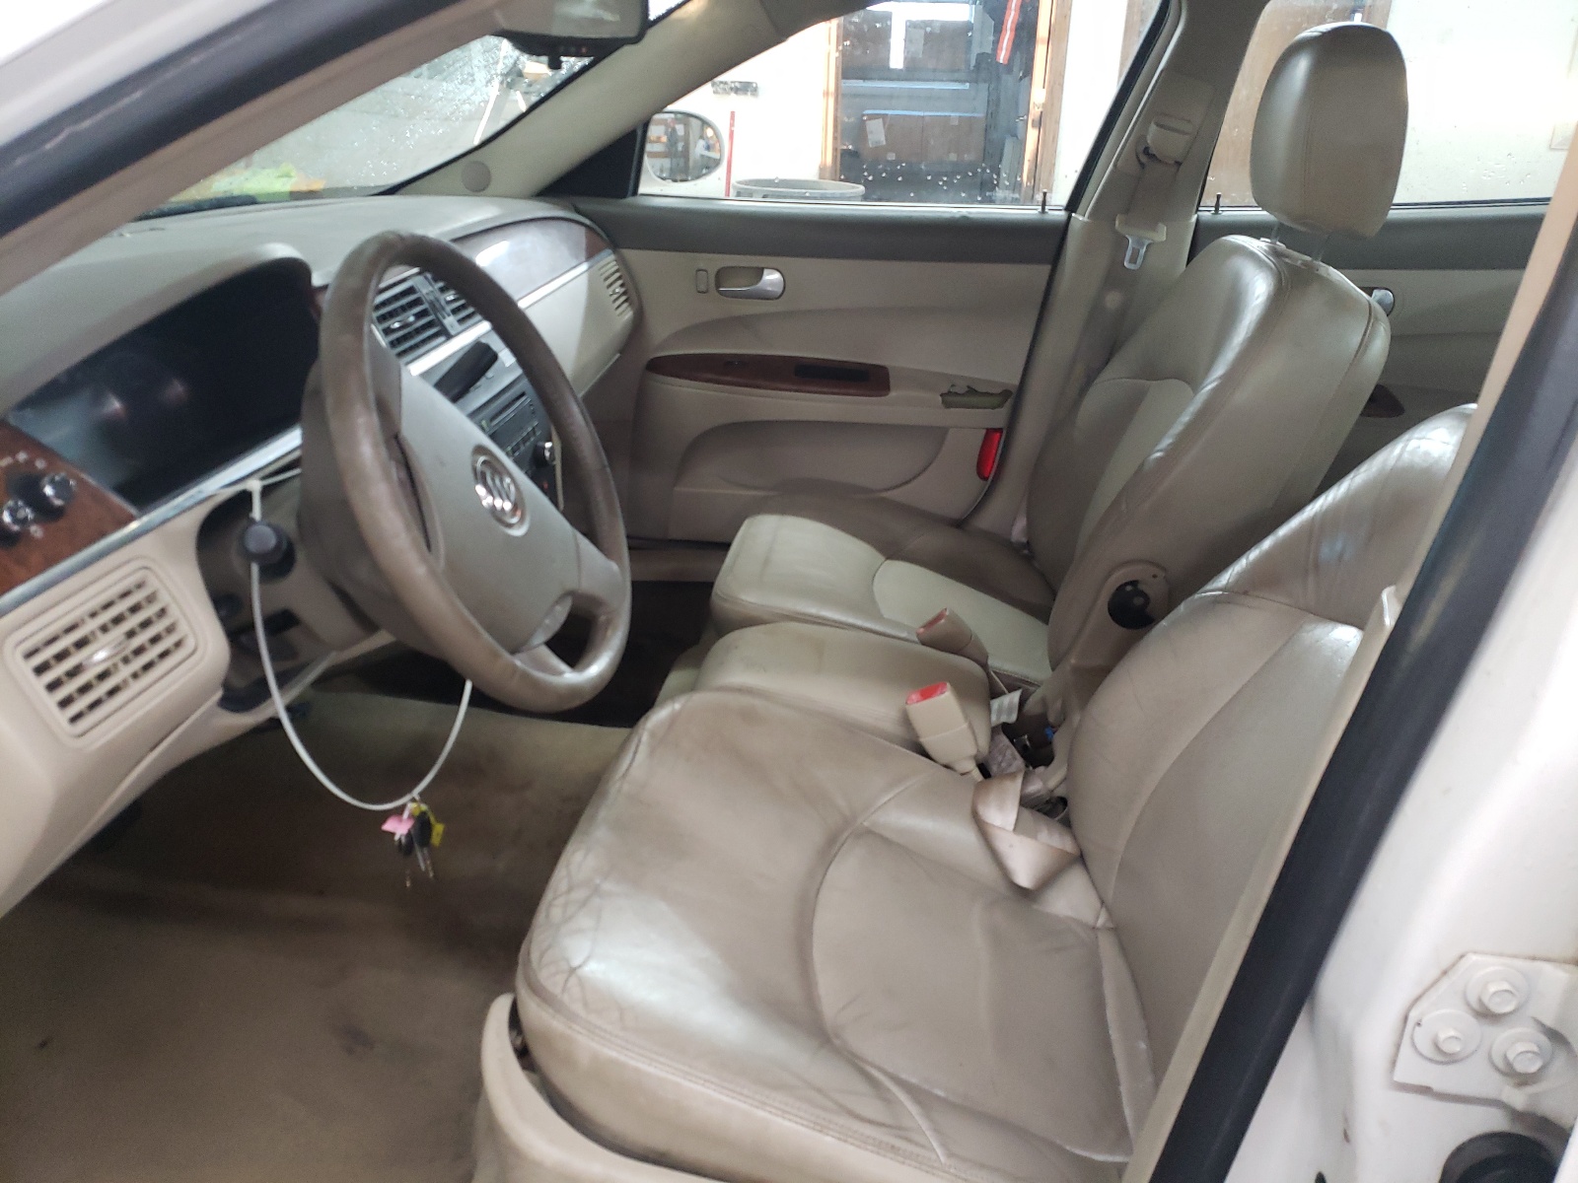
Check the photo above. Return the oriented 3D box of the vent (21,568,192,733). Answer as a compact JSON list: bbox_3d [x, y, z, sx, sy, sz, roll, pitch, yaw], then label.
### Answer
[{"bbox_3d":[-0.449,0.040,0.773,0.030,0.070,0.127,-14,21,15],"label":"vent"}]

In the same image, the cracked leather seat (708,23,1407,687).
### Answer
[{"bbox_3d":[0.320,-0.274,1.581,0.820,0.885,0.510,4,25,7],"label":"cracked leather seat"}]

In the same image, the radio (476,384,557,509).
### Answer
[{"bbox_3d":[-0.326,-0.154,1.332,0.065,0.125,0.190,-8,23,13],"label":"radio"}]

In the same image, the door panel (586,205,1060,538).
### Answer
[{"bbox_3d":[0.004,-0.341,1.965,0.825,0.605,0.120,4,25,7],"label":"door panel"}]

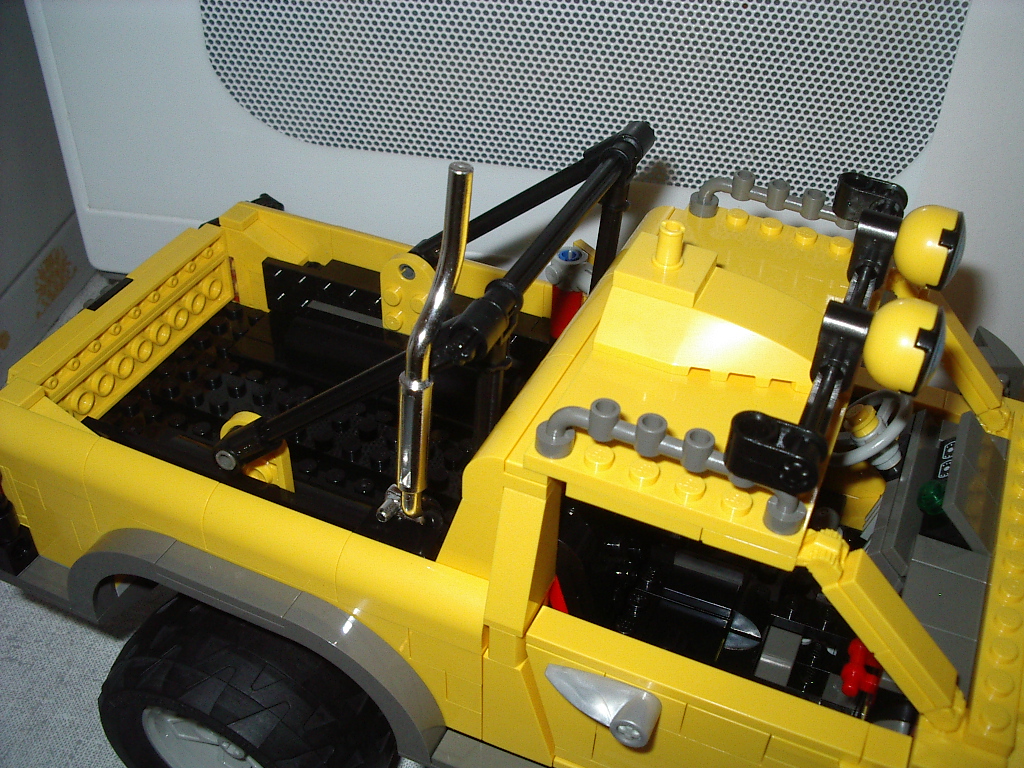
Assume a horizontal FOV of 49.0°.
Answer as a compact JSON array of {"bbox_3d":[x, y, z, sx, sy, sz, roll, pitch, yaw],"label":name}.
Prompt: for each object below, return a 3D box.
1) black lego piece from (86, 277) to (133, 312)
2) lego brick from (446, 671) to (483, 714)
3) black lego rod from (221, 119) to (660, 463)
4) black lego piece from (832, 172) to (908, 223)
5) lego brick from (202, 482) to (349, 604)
[{"bbox_3d":[-0.104,-0.021,0.295,0.003,0.007,0.016,17,42,17],"label":"black lego piece"},{"bbox_3d":[-0.008,0.061,0.233,0.008,0.010,0.008,17,42,17],"label":"lego brick"},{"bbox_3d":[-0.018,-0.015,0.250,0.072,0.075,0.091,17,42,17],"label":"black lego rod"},{"bbox_3d":[0.076,-0.039,0.238,0.016,0.008,0.008,17,42,17],"label":"black lego piece"},{"bbox_3d":[-0.048,0.032,0.233,0.032,0.013,0.008,17,42,17],"label":"lego brick"}]

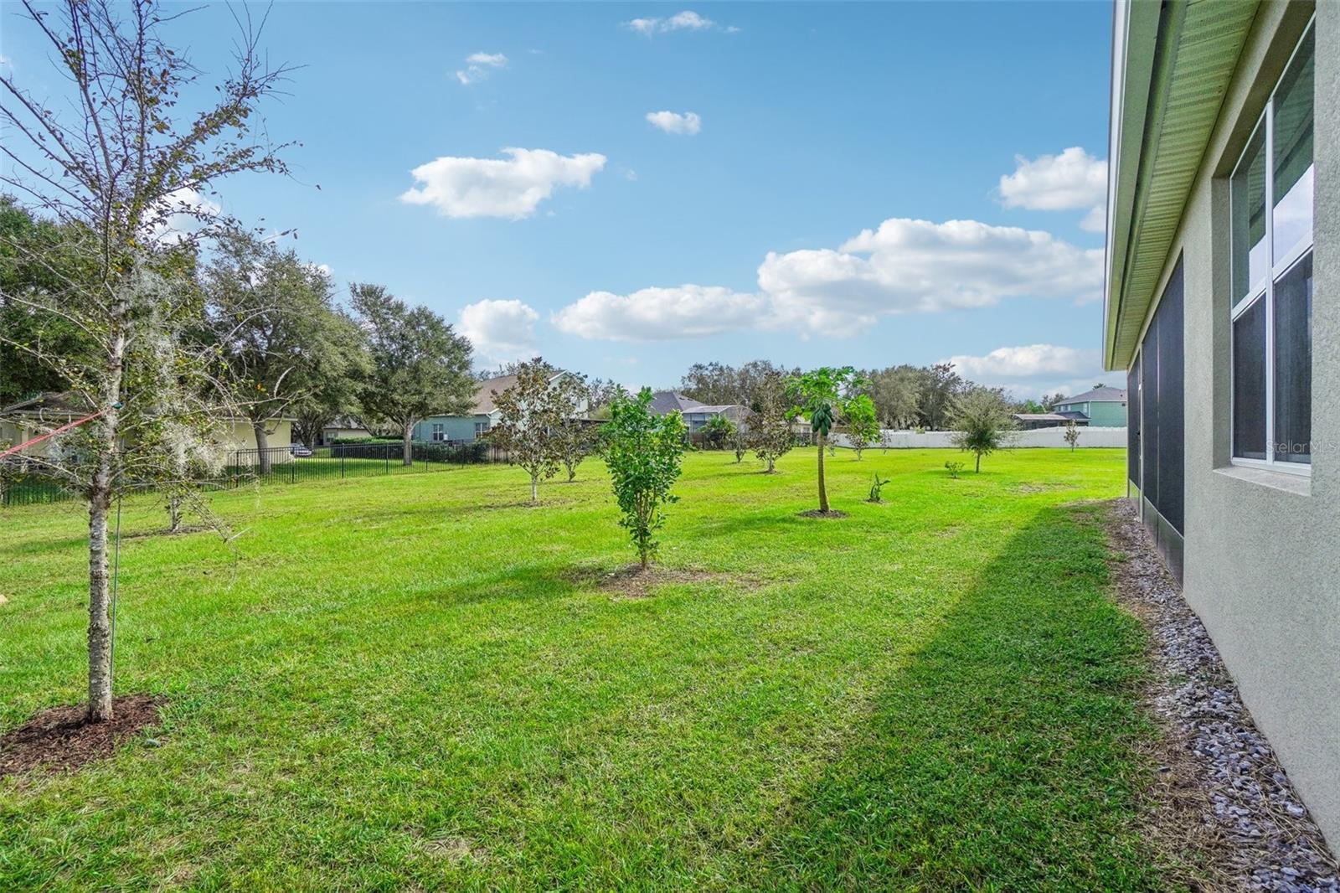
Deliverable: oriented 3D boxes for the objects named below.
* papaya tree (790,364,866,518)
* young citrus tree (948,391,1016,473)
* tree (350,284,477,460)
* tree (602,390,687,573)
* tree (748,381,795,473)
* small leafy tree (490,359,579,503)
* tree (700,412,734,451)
[{"bbox_3d":[2.918,-0.123,10.100,1.459,2.632,1.386,0,0,0],"label":"papaya tree"},{"bbox_3d":[11.686,-0.585,20.800,2.575,3.120,2.575,0,0,0],"label":"young citrus tree"},{"bbox_3d":[-12.973,-3.648,28.000,6.250,9.186,6.250,0,0,0],"label":"tree"},{"bbox_3d":[-0.246,0.305,5.470,0.831,1.759,0.790,0,0,0],"label":"tree"},{"bbox_3d":[3.783,-0.744,20.900,1.725,3.448,1.725,0,0,0],"label":"tree"},{"bbox_3d":[-2.962,-0.357,12.100,1.861,3.096,1.768,0,0,0],"label":"small leafy tree"},{"bbox_3d":[3.292,-1.024,39.000,2.414,2.632,2.414,0,0,0],"label":"tree"}]

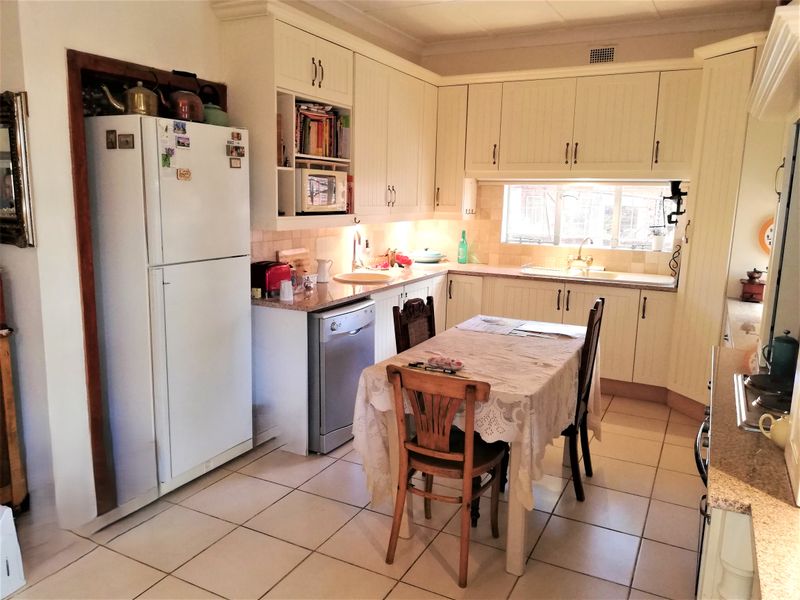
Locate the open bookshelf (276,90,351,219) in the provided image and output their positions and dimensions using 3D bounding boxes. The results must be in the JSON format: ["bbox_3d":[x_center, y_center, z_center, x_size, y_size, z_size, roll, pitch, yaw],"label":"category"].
[{"bbox_3d":[-0.647,-0.875,3.729,0.342,0.696,0.790,6,11,27],"label":"open bookshelf"}]

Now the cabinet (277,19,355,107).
[{"bbox_3d":[-0.634,-1.390,3.639,0.342,0.350,0.794,6,11,27],"label":"cabinet"}]

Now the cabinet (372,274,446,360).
[{"bbox_3d":[-0.162,0.210,4.852,0.580,0.760,1.270,6,11,27],"label":"cabinet"}]

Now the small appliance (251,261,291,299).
[{"bbox_3d":[-0.812,-0.135,3.775,0.171,0.208,0.285,6,11,27],"label":"small appliance"}]

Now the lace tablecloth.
[{"bbox_3d":[0.473,0.509,3.025,0.765,0.610,1.416,6,11,27],"label":"lace tablecloth"}]

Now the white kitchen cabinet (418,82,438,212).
[{"bbox_3d":[0.091,-1.322,5.291,0.370,1.076,0.290,6,11,27],"label":"white kitchen cabinet"}]

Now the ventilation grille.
[{"bbox_3d":[1.605,-1.943,4.777,0.179,0.110,0.033,6,11,27],"label":"ventilation grille"}]

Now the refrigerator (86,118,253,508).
[{"bbox_3d":[-1.306,-0.004,3.277,0.672,1.819,0.672,6,11,27],"label":"refrigerator"}]

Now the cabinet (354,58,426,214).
[{"bbox_3d":[-0.226,-1.223,4.682,0.370,1.076,1.098,6,11,27],"label":"cabinet"}]

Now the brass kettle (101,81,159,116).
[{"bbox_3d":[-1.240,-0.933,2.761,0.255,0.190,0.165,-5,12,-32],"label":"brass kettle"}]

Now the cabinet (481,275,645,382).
[{"bbox_3d":[1.381,0.197,5.100,1.260,0.755,0.580,6,11,27],"label":"cabinet"}]

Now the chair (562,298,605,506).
[{"bbox_3d":[0.794,0.482,3.186,0.468,0.989,0.407,6,11,27],"label":"chair"}]

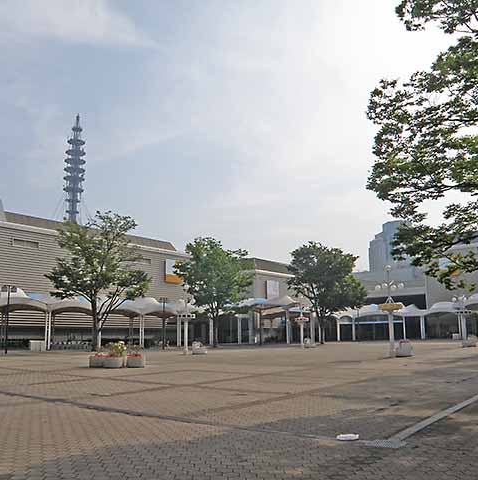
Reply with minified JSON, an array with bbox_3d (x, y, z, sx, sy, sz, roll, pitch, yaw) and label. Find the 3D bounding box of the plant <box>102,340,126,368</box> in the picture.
[{"bbox_3d":[-6.316,5.713,24.000,1.120,1.361,1.100,-1,-11,0],"label":"plant"}]

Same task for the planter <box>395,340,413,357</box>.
[{"bbox_3d":[10.865,7.125,31.500,1.050,1.055,1.000,-1,-11,0],"label":"planter"}]

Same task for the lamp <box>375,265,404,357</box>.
[{"bbox_3d":[9.832,4.583,31.300,1.800,6.029,1.750,-1,-11,0],"label":"lamp"}]

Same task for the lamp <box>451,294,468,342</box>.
[{"bbox_3d":[21.957,7.702,47.058,1.750,5.444,1.700,-1,-11,0],"label":"lamp"}]

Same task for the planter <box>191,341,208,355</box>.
[{"bbox_3d":[-3.369,9.180,41.000,1.300,1.107,1.150,-1,-11,0],"label":"planter"}]

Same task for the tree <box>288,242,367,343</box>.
[{"bbox_3d":[12.703,7.530,69.000,11.300,14.602,11.300,-1,-11,0],"label":"tree"}]

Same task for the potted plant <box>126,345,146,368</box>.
[{"bbox_3d":[-5.167,5.814,24.000,0.980,1.166,0.960,-1,-11,0],"label":"potted plant"}]

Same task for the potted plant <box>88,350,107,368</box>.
[{"bbox_3d":[-7.050,5.965,24.000,0.960,0.873,0.950,-1,-11,0],"label":"potted plant"}]

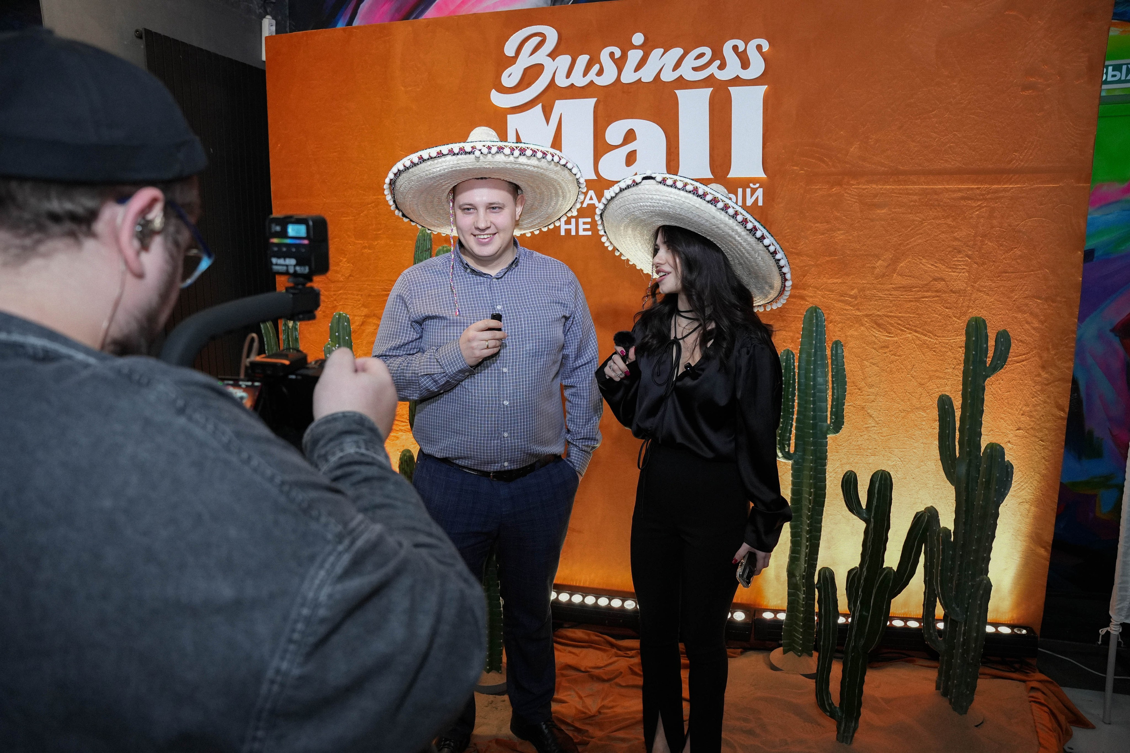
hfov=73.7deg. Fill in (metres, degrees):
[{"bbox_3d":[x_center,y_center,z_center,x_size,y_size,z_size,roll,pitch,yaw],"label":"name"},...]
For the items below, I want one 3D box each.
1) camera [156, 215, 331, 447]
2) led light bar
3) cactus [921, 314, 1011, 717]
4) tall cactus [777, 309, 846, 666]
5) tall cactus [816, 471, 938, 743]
[{"bbox_3d":[-0.346,-0.042,0.860,0.190,0.280,0.270,2,9,17],"label":"camera"},{"bbox_3d":[0.234,0.962,3.036,1.010,0.100,0.075,2,9,15],"label":"led light bar"},{"bbox_3d":[1.260,0.452,2.377,0.259,1.278,0.220,2,8,14],"label":"cactus"},{"bbox_3d":[0.876,0.390,2.696,0.239,1.284,0.143,1,8,9],"label":"tall cactus"},{"bbox_3d":[0.911,0.691,2.233,0.325,0.849,0.244,1,8,10],"label":"tall cactus"}]

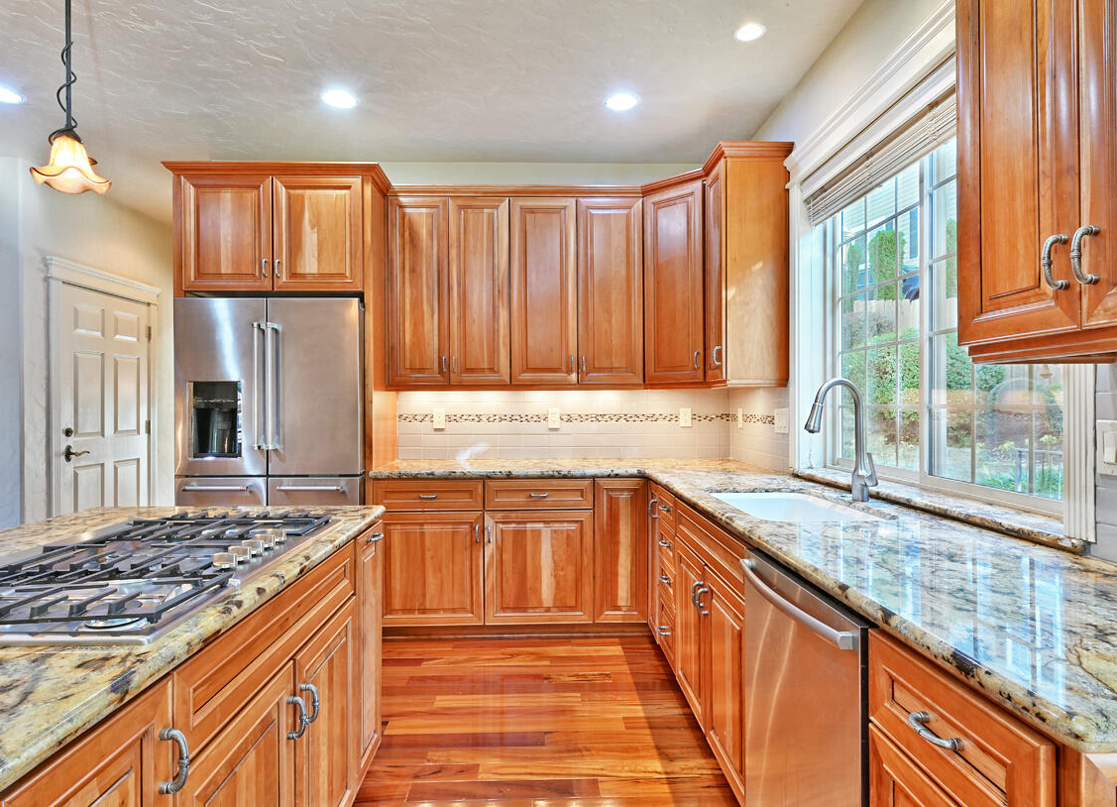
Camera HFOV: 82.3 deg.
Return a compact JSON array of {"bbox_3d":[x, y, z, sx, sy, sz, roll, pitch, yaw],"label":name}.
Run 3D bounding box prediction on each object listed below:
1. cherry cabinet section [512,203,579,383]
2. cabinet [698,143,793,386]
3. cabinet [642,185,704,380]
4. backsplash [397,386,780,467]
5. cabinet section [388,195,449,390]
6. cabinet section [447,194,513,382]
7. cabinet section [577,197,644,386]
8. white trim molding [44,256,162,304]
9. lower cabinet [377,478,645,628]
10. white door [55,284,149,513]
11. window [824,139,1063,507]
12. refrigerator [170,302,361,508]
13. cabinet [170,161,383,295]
[{"bbox_3d":[-0.088,-0.637,3.785,0.382,1.054,0.330,0,0,-2],"label":"cherry cabinet section"},{"bbox_3d":[0.932,-0.645,3.217,0.360,1.110,0.390,0,0,-2],"label":"cabinet"},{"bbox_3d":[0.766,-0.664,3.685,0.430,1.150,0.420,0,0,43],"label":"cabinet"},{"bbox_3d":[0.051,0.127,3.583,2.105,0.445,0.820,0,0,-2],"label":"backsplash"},{"bbox_3d":[-0.793,-0.634,3.762,0.344,1.054,0.330,0,0,-2],"label":"cabinet section"},{"bbox_3d":[-0.450,-0.635,3.773,0.343,1.054,0.330,0,0,-2],"label":"cabinet section"},{"bbox_3d":[0.292,-0.638,3.797,0.377,1.054,0.330,0,0,-2],"label":"cabinet section"},{"bbox_3d":[-3.118,-0.838,4.471,0.055,0.140,1.170,0,0,-2],"label":"white trim molding"},{"bbox_3d":[-0.256,0.785,3.645,1.440,0.790,0.615,0,0,-2],"label":"lower cabinet"},{"bbox_3d":[-3.153,0.256,4.468,0.045,2.038,0.910,0,0,-2],"label":"white door"},{"bbox_3d":[1.245,-0.322,2.205,0.110,1.220,1.450,0,0,-2],"label":"window"},{"bbox_3d":[-1.459,0.373,3.510,0.900,1.790,0.790,0,0,-2],"label":"refrigerator"},{"bbox_3d":[-1.497,-0.895,3.601,1.080,0.660,0.670,0,0,-2],"label":"cabinet"}]

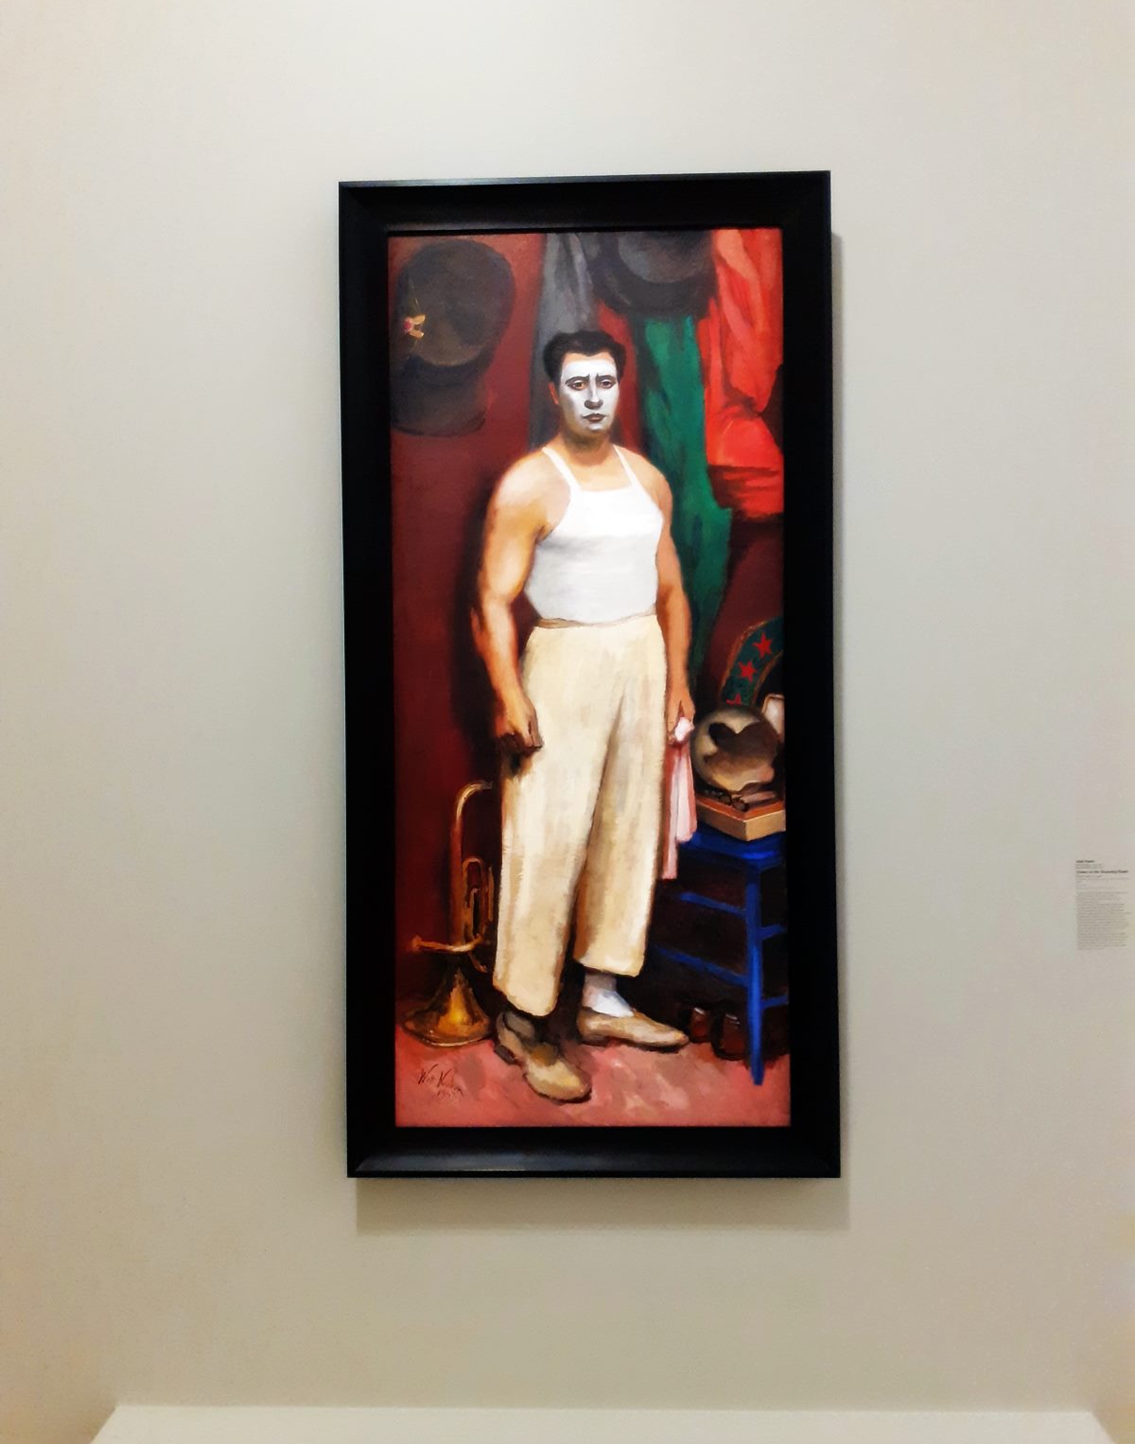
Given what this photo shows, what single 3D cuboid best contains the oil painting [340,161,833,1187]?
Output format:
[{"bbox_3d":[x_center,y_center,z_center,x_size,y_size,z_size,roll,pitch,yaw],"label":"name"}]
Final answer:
[{"bbox_3d":[0.043,-0.091,2.407,0.990,2.013,0.070,-1,0,2],"label":"oil painting"}]

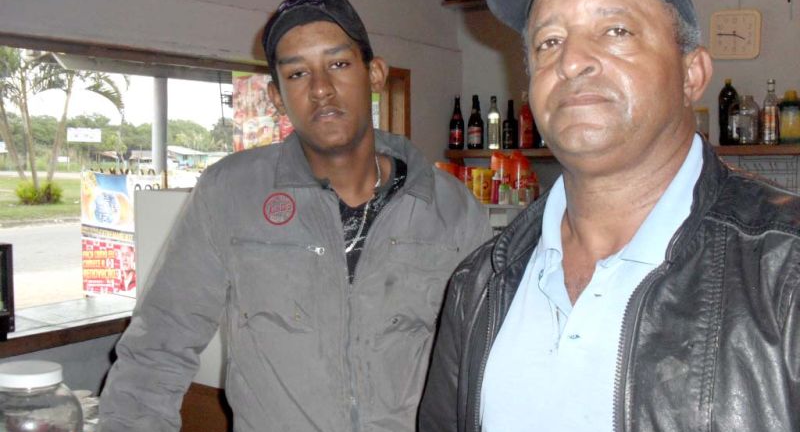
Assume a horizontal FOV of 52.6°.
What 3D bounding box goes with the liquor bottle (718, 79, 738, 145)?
[{"bbox_3d":[1.525,-0.479,3.750,0.093,0.308,0.093,3,5,34],"label":"liquor bottle"}]

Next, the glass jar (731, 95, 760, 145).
[{"bbox_3d":[1.698,-0.472,3.975,0.138,0.240,0.138,1,4,30],"label":"glass jar"}]

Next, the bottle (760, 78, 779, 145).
[{"bbox_3d":[1.679,-0.467,3.660,0.073,0.297,0.073,3,5,34],"label":"bottle"}]

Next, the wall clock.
[{"bbox_3d":[1.713,-0.925,4.121,0.250,0.255,0.040,1,4,30],"label":"wall clock"}]

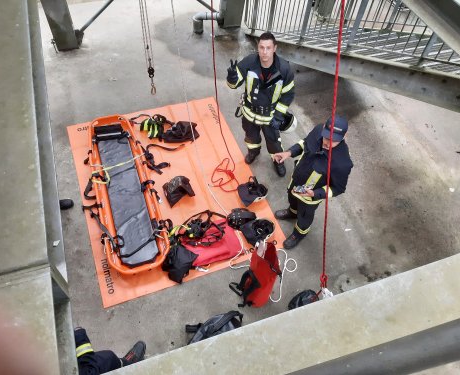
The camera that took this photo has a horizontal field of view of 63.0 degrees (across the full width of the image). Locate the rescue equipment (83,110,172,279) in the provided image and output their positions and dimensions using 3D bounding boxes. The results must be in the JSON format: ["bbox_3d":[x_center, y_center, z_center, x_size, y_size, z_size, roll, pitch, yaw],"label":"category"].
[{"bbox_3d":[-1.232,0.008,4.383,0.660,0.210,2.160,-13,59,-13],"label":"rescue equipment"}]

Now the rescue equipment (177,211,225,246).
[{"bbox_3d":[-0.298,0.452,4.147,0.500,0.170,0.380,-15,59,-14],"label":"rescue equipment"}]

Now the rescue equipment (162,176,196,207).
[{"bbox_3d":[-0.595,0.029,4.425,0.310,0.220,0.270,-24,62,-19],"label":"rescue equipment"}]

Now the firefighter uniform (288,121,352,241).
[{"bbox_3d":[0.786,0.010,3.751,0.480,1.450,0.580,-28,63,-21],"label":"firefighter uniform"}]

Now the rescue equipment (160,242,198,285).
[{"bbox_3d":[-0.534,0.792,3.937,0.340,0.200,0.400,-24,62,-19],"label":"rescue equipment"}]

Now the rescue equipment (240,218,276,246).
[{"bbox_3d":[0.308,0.492,4.208,0.380,0.200,0.280,-10,58,-12],"label":"rescue equipment"}]

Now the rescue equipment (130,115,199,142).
[{"bbox_3d":[-0.856,-0.797,4.996,0.920,0.150,0.330,12,56,3],"label":"rescue equipment"}]

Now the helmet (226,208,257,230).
[{"bbox_3d":[0.139,0.352,4.286,0.330,0.200,0.260,-10,58,-12],"label":"helmet"}]

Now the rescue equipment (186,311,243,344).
[{"bbox_3d":[-0.098,1.377,3.552,0.520,0.260,0.300,-26,62,-20],"label":"rescue equipment"}]

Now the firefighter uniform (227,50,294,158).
[{"bbox_3d":[0.308,-0.810,4.252,0.680,1.450,0.420,8,56,0],"label":"firefighter uniform"}]

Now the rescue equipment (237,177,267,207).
[{"bbox_3d":[0.274,0.066,4.487,0.370,0.200,0.290,-8,58,-10],"label":"rescue equipment"}]

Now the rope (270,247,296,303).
[{"bbox_3d":[0.549,0.952,4.022,0.250,0.050,0.580,17,57,7],"label":"rope"}]

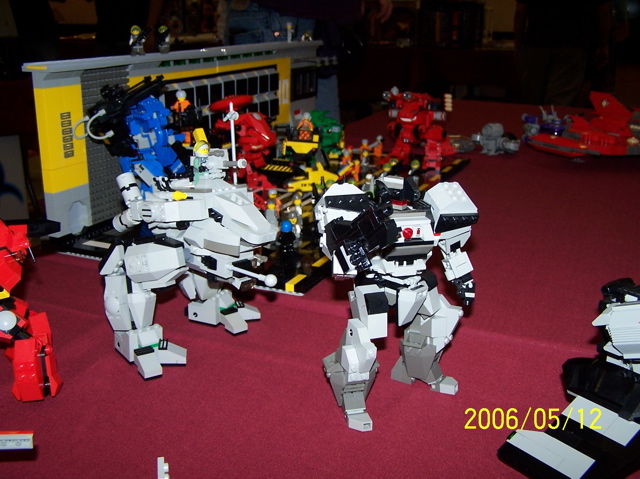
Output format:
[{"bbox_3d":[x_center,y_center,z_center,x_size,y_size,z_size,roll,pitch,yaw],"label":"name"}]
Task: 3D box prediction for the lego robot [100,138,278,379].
[{"bbox_3d":[-0.104,0.007,0.626,0.148,0.190,0.142,9,20,25],"label":"lego robot"}]

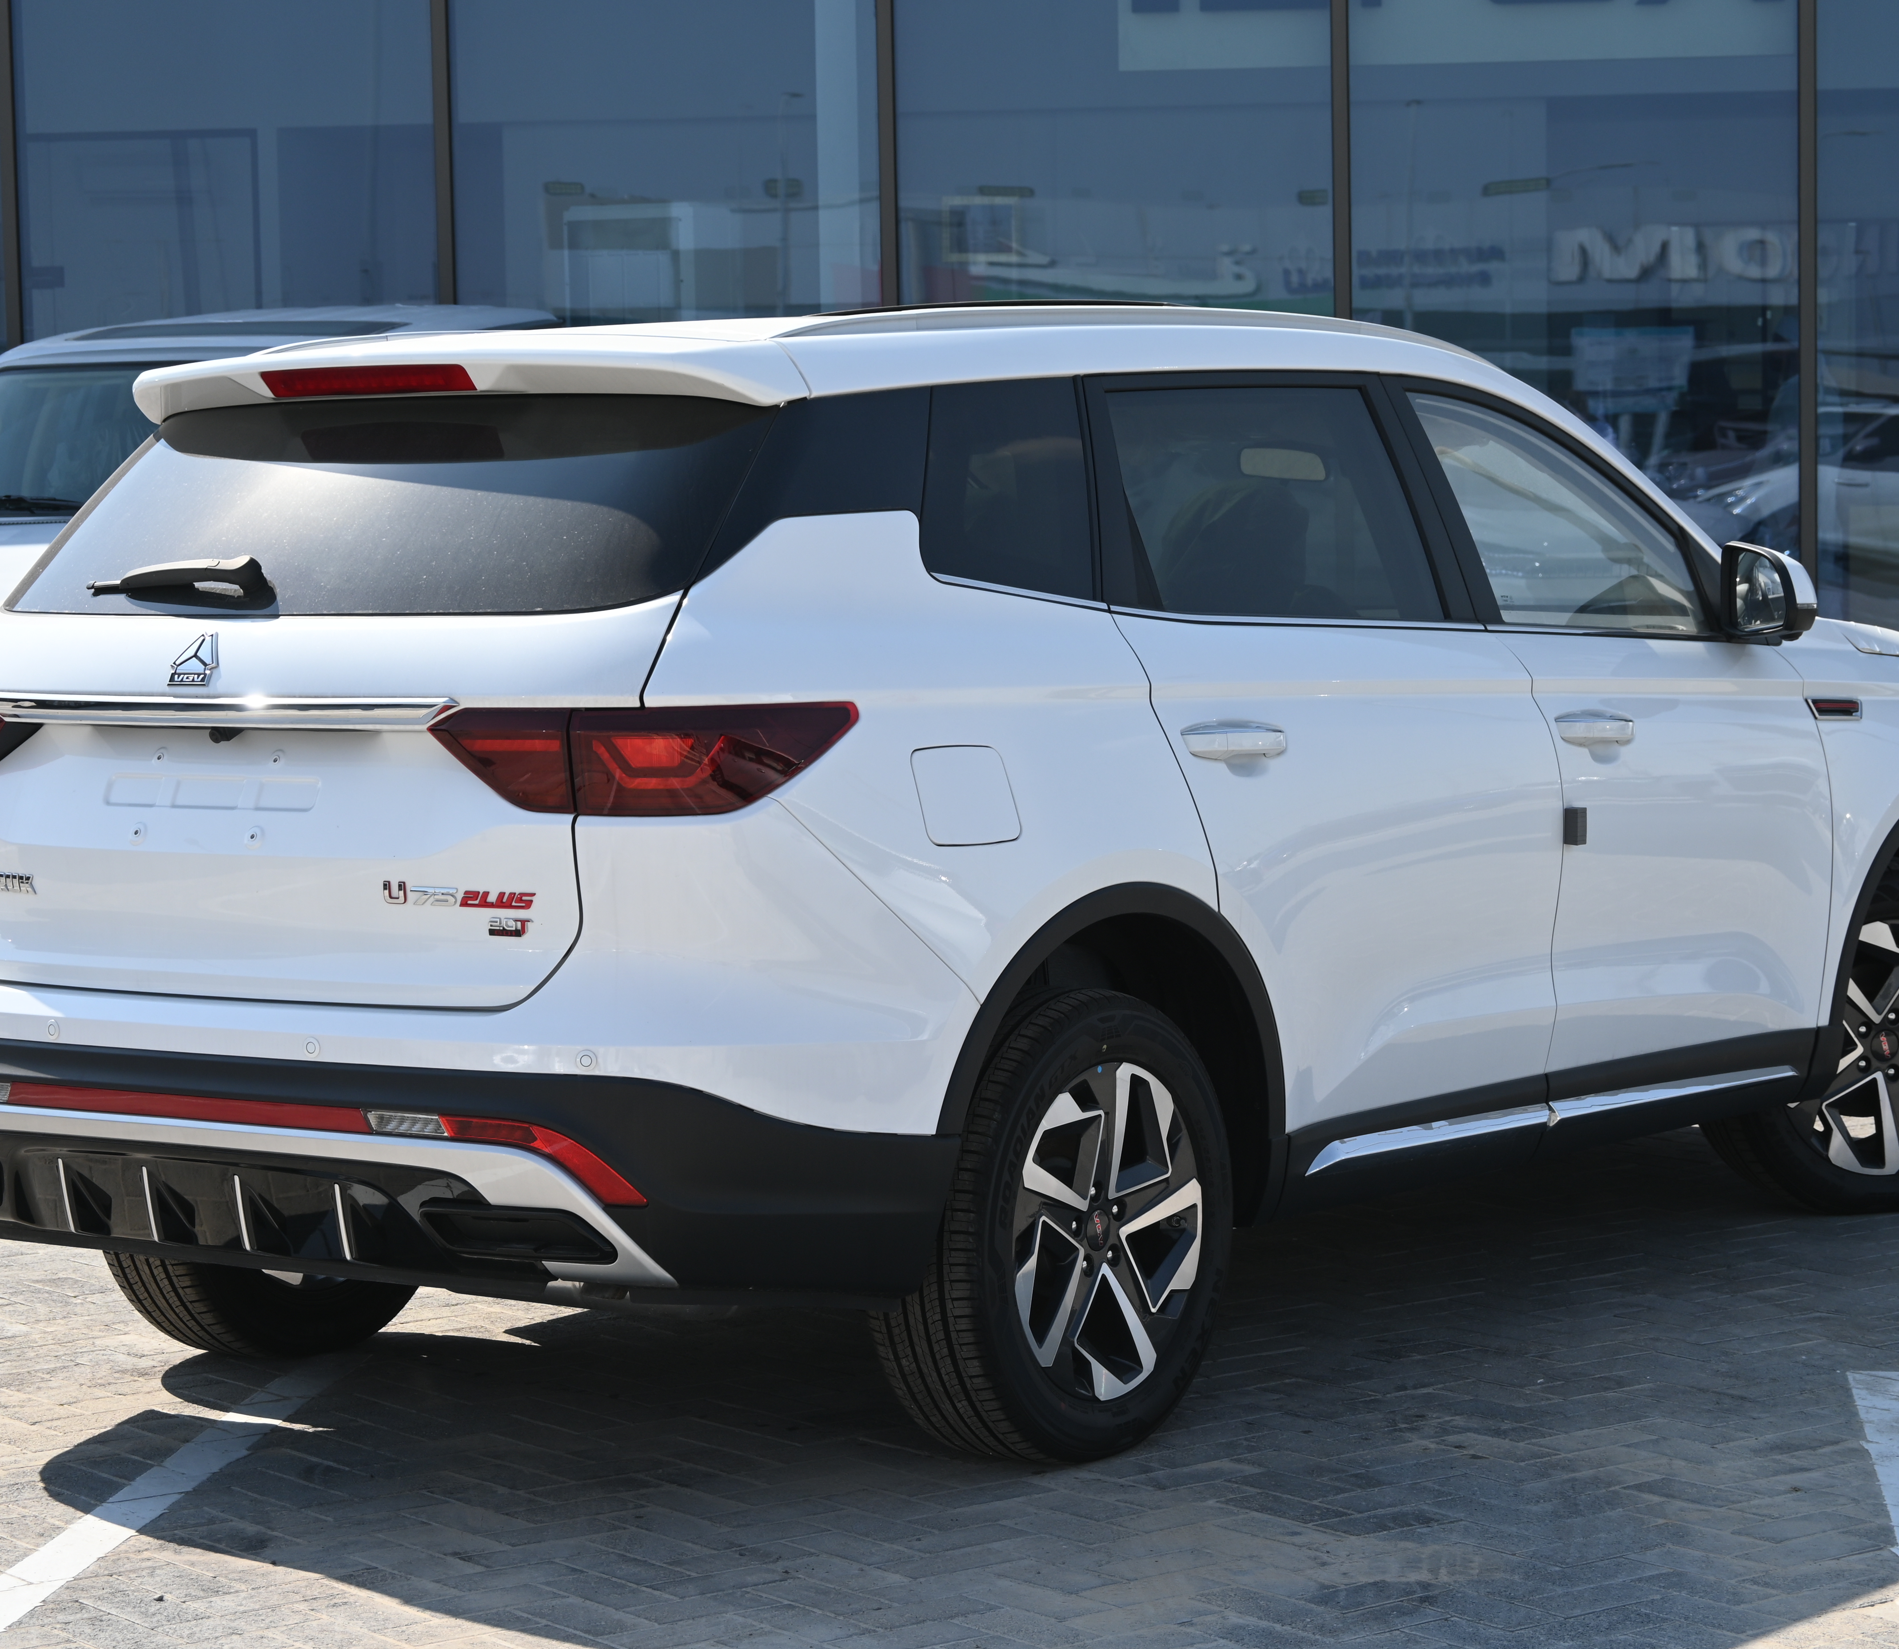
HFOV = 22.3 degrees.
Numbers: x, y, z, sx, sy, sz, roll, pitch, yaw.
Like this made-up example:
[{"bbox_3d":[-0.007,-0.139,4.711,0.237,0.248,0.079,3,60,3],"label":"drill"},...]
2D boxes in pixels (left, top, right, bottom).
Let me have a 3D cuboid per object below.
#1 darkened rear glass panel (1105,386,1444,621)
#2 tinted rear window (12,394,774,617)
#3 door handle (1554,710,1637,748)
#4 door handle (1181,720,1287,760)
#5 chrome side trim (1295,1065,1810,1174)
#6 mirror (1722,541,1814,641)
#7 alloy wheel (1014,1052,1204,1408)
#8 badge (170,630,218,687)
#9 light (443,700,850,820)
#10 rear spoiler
[{"bbox_3d":[0.501,-0.506,7.607,0.045,0.420,0.830,-27,-12,35],"label":"darkened rear glass panel"},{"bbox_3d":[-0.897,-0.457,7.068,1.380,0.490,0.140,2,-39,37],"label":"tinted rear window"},{"bbox_3d":[1.093,-0.158,8.154,0.052,0.062,0.240,2,5,36],"label":"door handle"},{"bbox_3d":[0.437,-0.131,7.322,0.055,0.052,0.240,2,5,37],"label":"door handle"},{"bbox_3d":[1.038,0.482,8.114,0.050,0.062,1.740,2,5,36],"label":"chrome side trim"},{"bbox_3d":[1.465,-0.410,8.546,0.205,0.180,0.155,2,5,37],"label":"mirror"},{"bbox_3d":[0.158,0.591,7.070,0.190,0.496,0.496,2,5,36],"label":"alloy wheel"},{"bbox_3d":[-1.053,-0.231,6.714,0.080,0.083,0.014,2,-19,36],"label":"badge"},{"bbox_3d":[-0.420,-0.092,6.522,0.455,0.148,0.375,2,5,36],"label":"light"},{"bbox_3d":[-0.791,-0.671,7.202,1.270,0.130,0.320,2,5,37],"label":"rear spoiler"}]

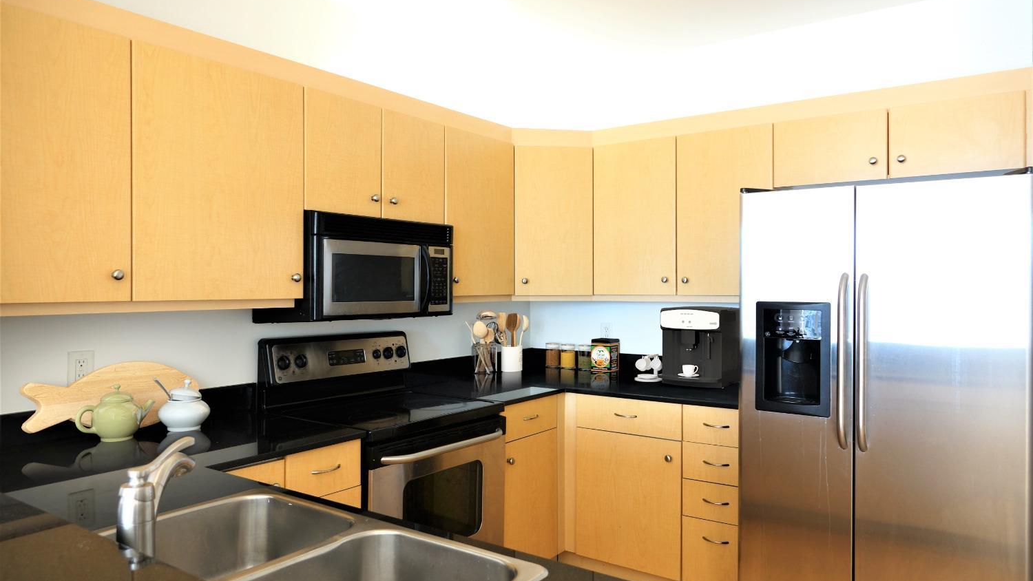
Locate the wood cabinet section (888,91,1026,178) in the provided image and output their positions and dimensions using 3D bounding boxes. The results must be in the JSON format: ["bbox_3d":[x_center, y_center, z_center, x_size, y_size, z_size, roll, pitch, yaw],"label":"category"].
[{"bbox_3d":[1.780,-0.593,2.784,0.448,0.285,0.313,0,0,36],"label":"wood cabinet section"}]

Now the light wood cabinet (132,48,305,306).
[{"bbox_3d":[-1.088,-0.352,2.365,0.340,0.771,0.600,0,0,36],"label":"light wood cabinet"}]

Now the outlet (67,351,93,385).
[{"bbox_3d":[-1.402,0.256,2.219,0.009,0.117,0.074,0,0,36],"label":"outlet"}]

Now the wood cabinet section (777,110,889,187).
[{"bbox_3d":[1.415,-0.595,3.049,0.455,0.285,0.313,0,0,36],"label":"wood cabinet section"}]

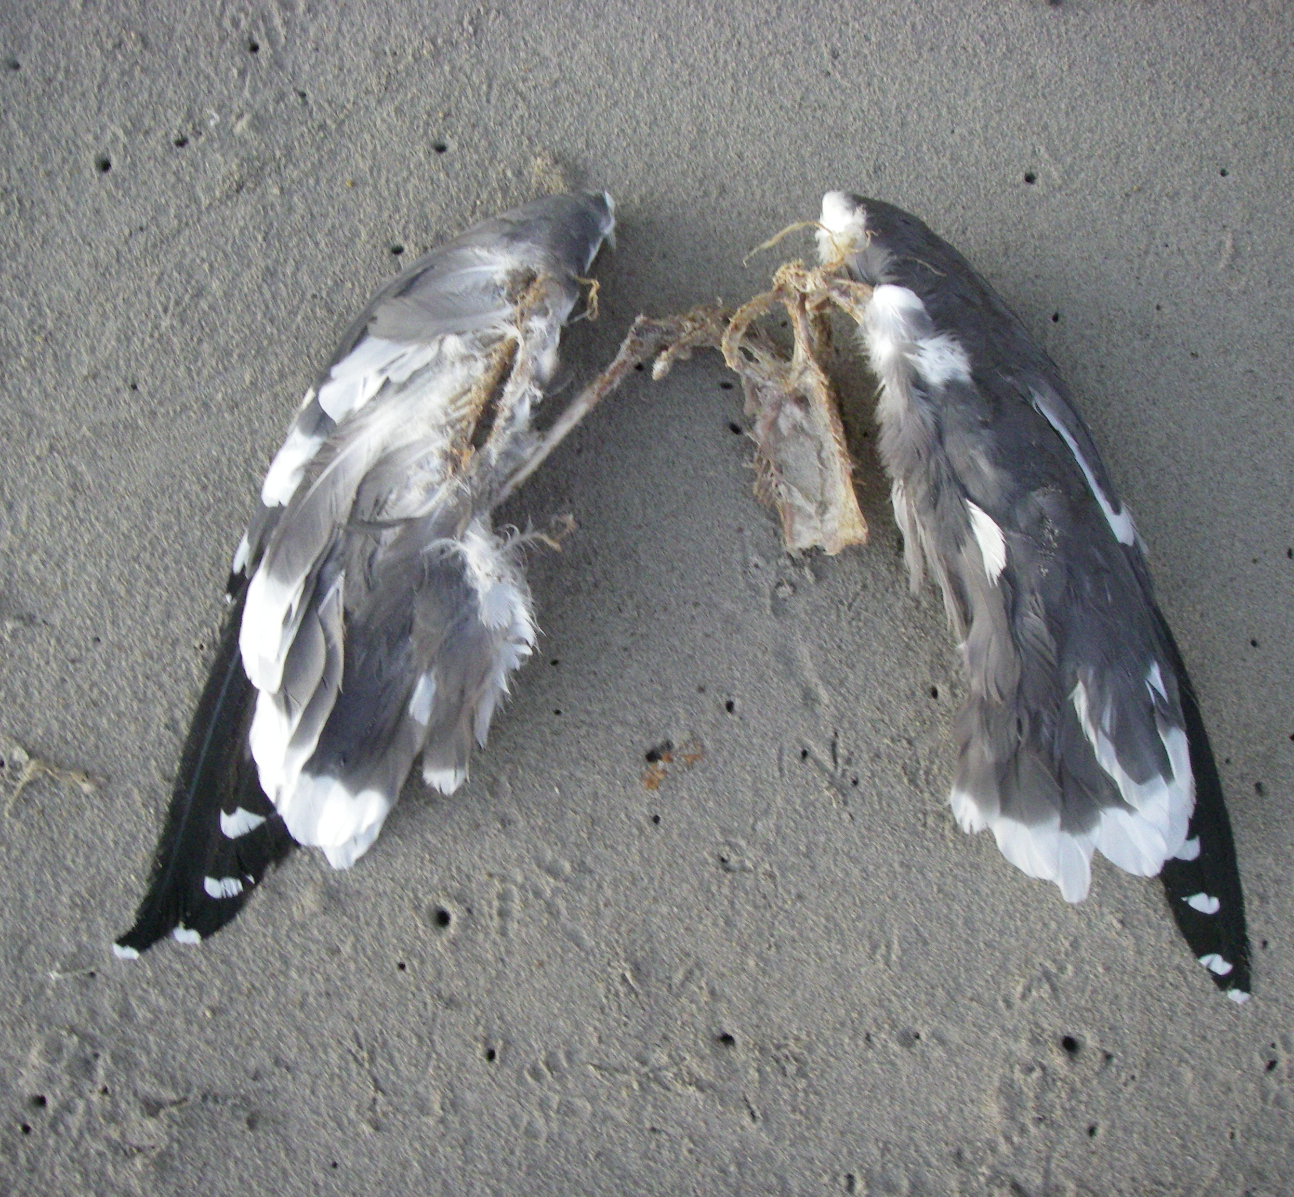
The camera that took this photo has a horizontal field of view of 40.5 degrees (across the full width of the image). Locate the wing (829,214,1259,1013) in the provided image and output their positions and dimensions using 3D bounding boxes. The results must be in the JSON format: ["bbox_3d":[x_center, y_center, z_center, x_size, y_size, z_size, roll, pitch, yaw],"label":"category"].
[{"bbox_3d":[0.171,-0.014,0.818,0.125,0.050,0.426,-15,74,-4],"label":"wing"}]

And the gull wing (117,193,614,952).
[{"bbox_3d":[-0.116,-0.022,0.821,0.151,0.050,0.420,14,74,4],"label":"gull wing"}]

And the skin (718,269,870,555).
[{"bbox_3d":[0.070,-0.092,0.845,0.071,0.045,0.147,-8,73,-2],"label":"skin"}]

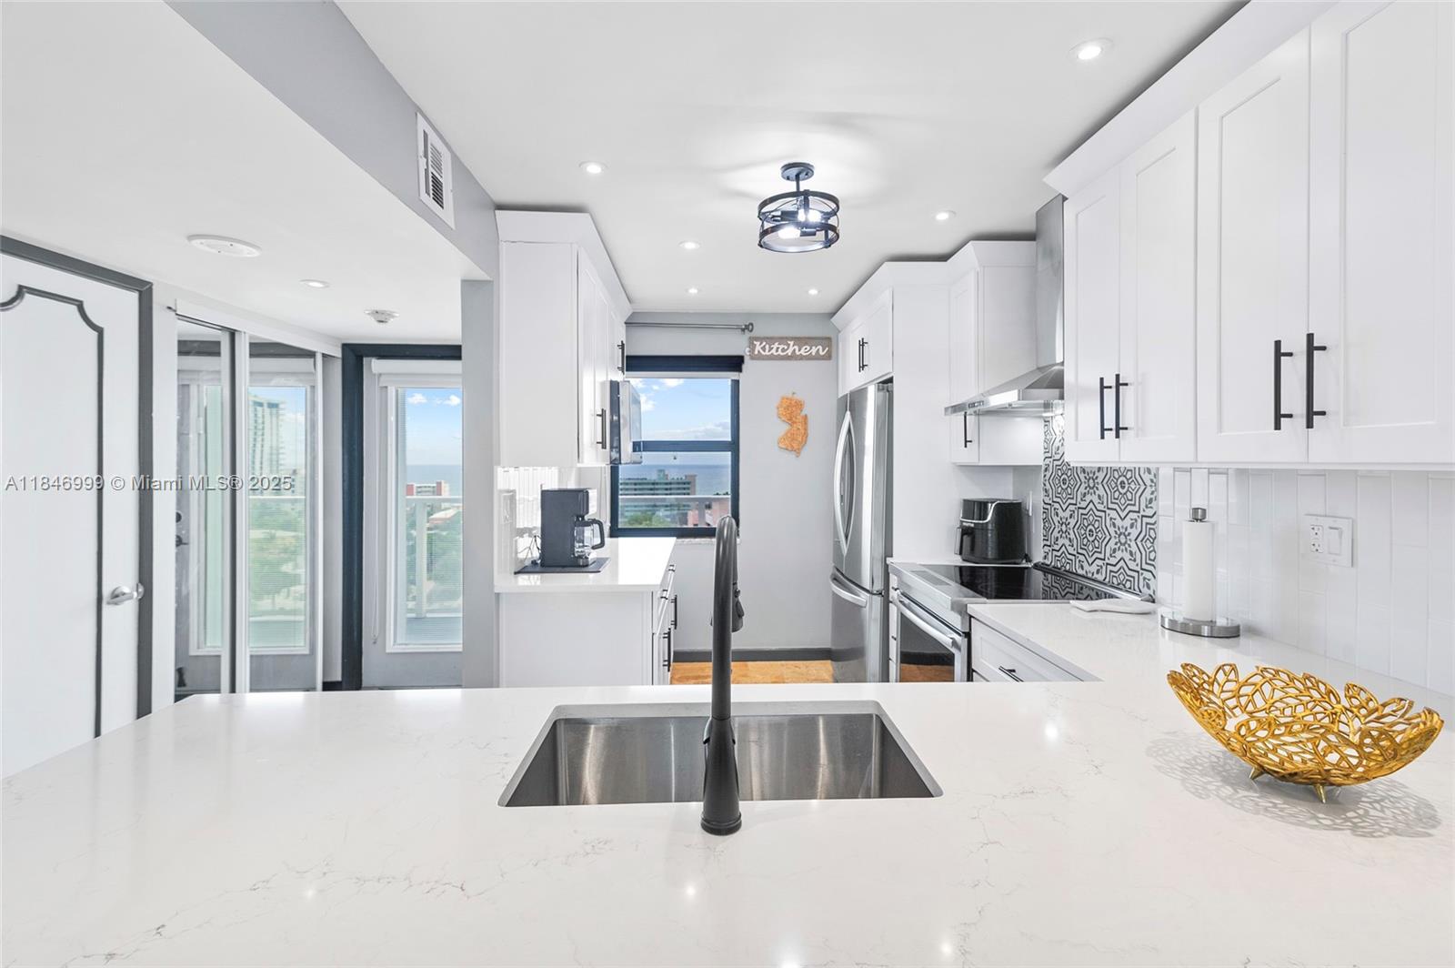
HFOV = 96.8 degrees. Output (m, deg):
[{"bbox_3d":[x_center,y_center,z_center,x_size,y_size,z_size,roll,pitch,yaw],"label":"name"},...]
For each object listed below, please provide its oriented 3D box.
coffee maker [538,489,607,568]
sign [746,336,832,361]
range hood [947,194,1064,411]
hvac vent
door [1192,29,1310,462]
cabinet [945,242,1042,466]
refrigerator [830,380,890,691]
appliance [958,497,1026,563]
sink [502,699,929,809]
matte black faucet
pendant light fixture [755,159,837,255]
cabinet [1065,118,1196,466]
[{"bbox_3d":[-0.762,0.215,3.245,0.287,0.375,0.205,0,2,-2],"label":"coffee maker"},{"bbox_3d":[0.424,-0.911,4.358,0.568,0.155,0.022,0,2,-2],"label":"sign"},{"bbox_3d":[1.256,-0.719,2.631,0.474,0.827,0.757,0,2,-2],"label":"range hood"},{"bbox_3d":[-0.900,-0.957,2.000,0.020,0.247,0.270,0,1,-2],"label":"hvac vent"},{"bbox_3d":[1.213,-0.502,1.500,0.022,0.900,0.304,0,2,-2],"label":"door"},{"bbox_3d":[1.250,-0.594,3.050,0.350,1.000,0.290,0,1,-2],"label":"cabinet"},{"bbox_3d":[1.000,0.371,3.690,0.750,1.790,0.910,0,1,-2],"label":"refrigerator"},{"bbox_3d":[1.250,0.222,3.080,0.310,0.300,0.260,-1,1,-18],"label":"appliance"},{"bbox_3d":[-0.013,0.588,1.159,0.685,0.225,0.410,0,2,-2],"label":"sink"},{"bbox_3d":[-0.009,0.258,0.991,0.060,0.426,0.265,0,2,2],"label":"matte black faucet"},{"bbox_3d":[0.249,-0.979,2.260,0.286,0.253,0.286,0,1,-2],"label":"pendant light fixture"},{"bbox_3d":[1.351,-0.514,1.958,0.324,0.917,0.604,0,2,-2],"label":"cabinet"}]

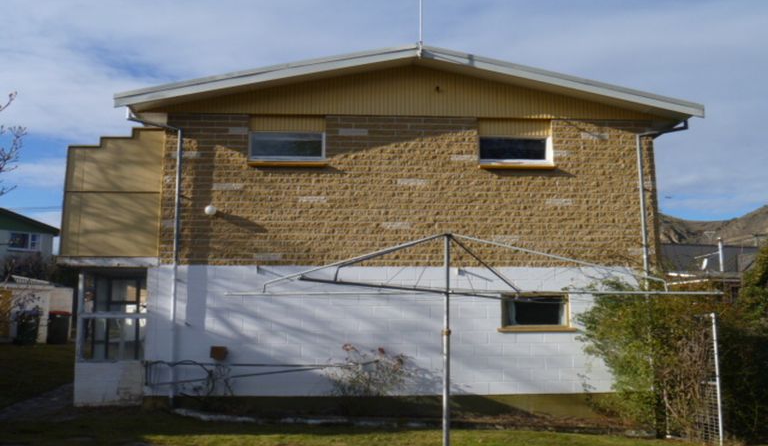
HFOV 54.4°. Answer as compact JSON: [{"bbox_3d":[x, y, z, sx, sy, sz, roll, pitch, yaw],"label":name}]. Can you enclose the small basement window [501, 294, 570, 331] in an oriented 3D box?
[{"bbox_3d":[2.440,1.426,12.037,1.124,0.577,0.100,0,-9,-4],"label":"small basement window"}]

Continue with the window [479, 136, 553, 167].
[{"bbox_3d":[2.205,-1.198,12.456,1.255,0.524,0.100,0,-9,-4],"label":"window"}]

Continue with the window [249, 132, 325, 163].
[{"bbox_3d":[-1.580,-1.241,12.180,1.247,0.521,0.100,0,-9,-4],"label":"window"}]

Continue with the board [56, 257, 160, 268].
[{"bbox_3d":[-4.280,0.604,11.600,1.554,0.144,0.060,0,-9,-4],"label":"board"}]

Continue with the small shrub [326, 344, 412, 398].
[{"bbox_3d":[-0.217,2.277,11.311,1.274,0.892,0.750,0,-9,-4],"label":"small shrub"}]

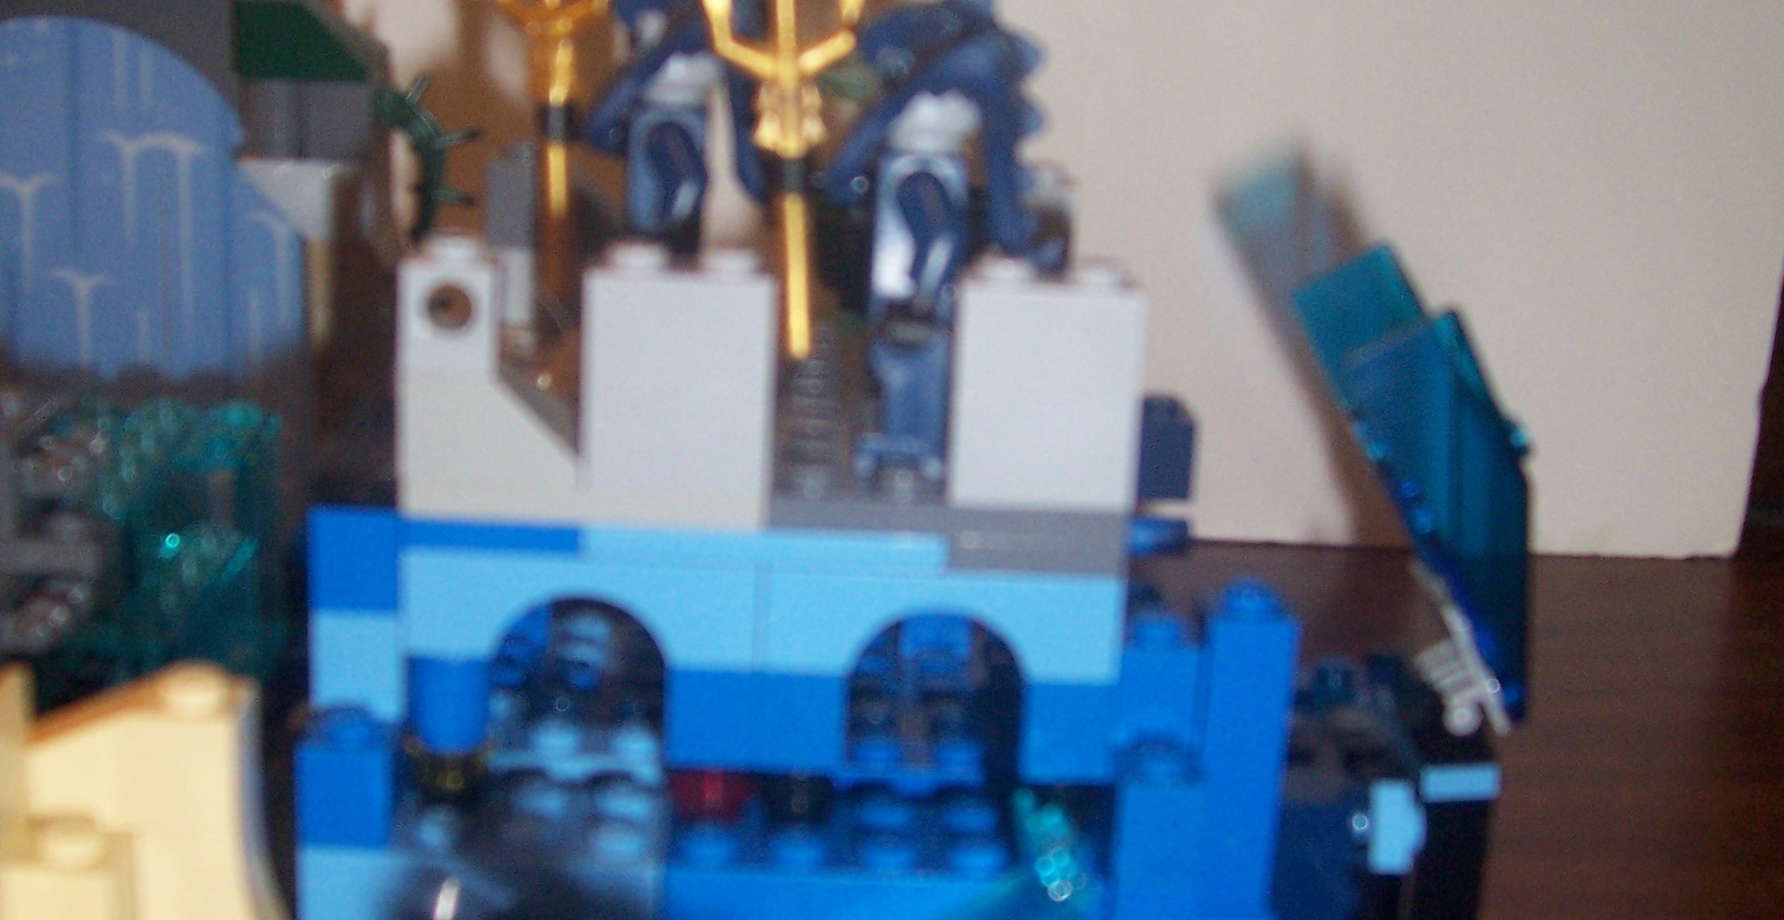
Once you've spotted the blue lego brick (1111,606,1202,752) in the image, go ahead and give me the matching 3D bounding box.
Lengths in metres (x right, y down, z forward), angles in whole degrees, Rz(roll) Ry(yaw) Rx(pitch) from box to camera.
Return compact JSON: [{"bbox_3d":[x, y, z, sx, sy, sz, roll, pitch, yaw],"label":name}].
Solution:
[{"bbox_3d":[0.024,0.021,0.223,0.008,0.011,0.008,2,14,-2],"label":"blue lego brick"}]

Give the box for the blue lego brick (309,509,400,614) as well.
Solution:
[{"bbox_3d":[-0.047,0.008,0.209,0.008,0.010,0.008,2,15,-1],"label":"blue lego brick"}]

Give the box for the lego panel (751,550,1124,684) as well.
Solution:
[{"bbox_3d":[0.004,0.013,0.211,0.032,0.011,0.008,2,14,-2],"label":"lego panel"}]

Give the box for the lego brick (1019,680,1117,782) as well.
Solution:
[{"bbox_3d":[0.016,0.023,0.214,0.008,0.010,0.008,2,15,-1],"label":"lego brick"}]

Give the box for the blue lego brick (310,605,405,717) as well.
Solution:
[{"bbox_3d":[-0.048,0.017,0.212,0.008,0.010,0.008,2,14,-2],"label":"blue lego brick"}]

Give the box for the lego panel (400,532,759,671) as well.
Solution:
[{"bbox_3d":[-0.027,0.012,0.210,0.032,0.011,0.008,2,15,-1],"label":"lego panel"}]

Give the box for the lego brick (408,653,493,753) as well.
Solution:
[{"bbox_3d":[-0.040,0.021,0.212,0.008,0.010,0.008,2,14,-2],"label":"lego brick"}]

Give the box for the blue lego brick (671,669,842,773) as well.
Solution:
[{"bbox_3d":[-0.012,0.022,0.213,0.016,0.010,0.008,2,15,-1],"label":"blue lego brick"}]

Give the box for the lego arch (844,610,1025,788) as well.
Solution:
[{"bbox_3d":[0.004,0.020,0.213,0.016,0.016,0.008,2,14,-2],"label":"lego arch"}]

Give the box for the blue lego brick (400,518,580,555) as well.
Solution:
[{"bbox_3d":[-0.035,0.006,0.209,0.016,0.003,0.008,2,15,-1],"label":"blue lego brick"}]

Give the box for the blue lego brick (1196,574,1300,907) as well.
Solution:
[{"bbox_3d":[0.032,0.026,0.215,0.008,0.030,0.008,2,15,-1],"label":"blue lego brick"}]

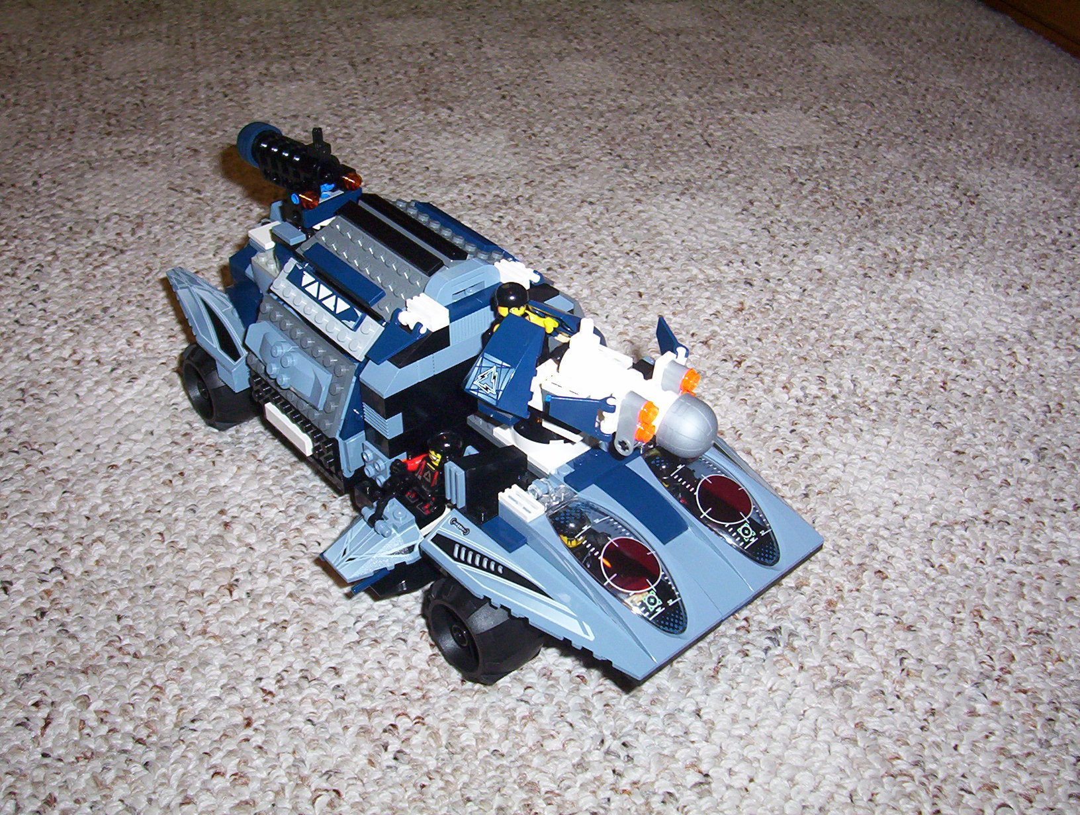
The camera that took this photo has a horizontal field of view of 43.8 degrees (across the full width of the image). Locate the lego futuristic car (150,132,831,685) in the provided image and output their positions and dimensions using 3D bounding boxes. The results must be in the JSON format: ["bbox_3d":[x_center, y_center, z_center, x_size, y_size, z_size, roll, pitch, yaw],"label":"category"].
[{"bbox_3d":[-0.035,-0.019,0.563,0.170,0.144,0.327,-28,46,-31],"label":"lego futuristic car"}]

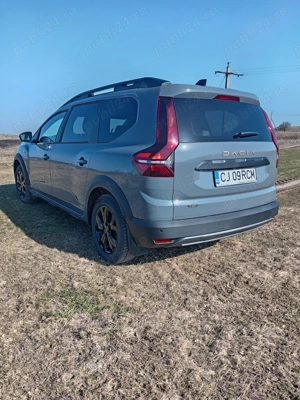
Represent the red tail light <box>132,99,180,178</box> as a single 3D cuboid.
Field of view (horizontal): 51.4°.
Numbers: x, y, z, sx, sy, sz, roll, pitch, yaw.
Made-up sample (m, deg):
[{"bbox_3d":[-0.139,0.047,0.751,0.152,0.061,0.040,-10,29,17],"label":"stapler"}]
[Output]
[{"bbox_3d":[0.070,-0.463,2.293,0.310,0.600,0.290,-7,15,-35],"label":"red tail light"}]

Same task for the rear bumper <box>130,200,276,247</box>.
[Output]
[{"bbox_3d":[0.634,0.171,2.811,1.710,0.280,0.400,-7,15,-35],"label":"rear bumper"}]

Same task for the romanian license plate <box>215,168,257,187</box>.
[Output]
[{"bbox_3d":[0.730,-0.188,2.611,0.520,0.118,0.025,-7,6,-35],"label":"romanian license plate"}]

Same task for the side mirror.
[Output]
[{"bbox_3d":[-1.716,-0.878,4.344,0.190,0.145,0.130,-7,15,-35],"label":"side mirror"}]

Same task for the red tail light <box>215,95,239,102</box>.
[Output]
[{"bbox_3d":[0.653,-0.848,2.600,0.280,0.042,0.045,-7,15,-35],"label":"red tail light"}]

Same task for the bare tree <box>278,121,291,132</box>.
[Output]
[{"bbox_3d":[40.630,-22.110,94.260,3.900,3.400,3.800,1,12,0],"label":"bare tree"}]

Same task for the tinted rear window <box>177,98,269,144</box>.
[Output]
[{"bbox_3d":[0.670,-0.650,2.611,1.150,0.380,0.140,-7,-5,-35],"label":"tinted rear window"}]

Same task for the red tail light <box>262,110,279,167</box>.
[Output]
[{"bbox_3d":[1.188,-0.608,3.089,0.310,0.600,0.290,-7,15,-35],"label":"red tail light"}]

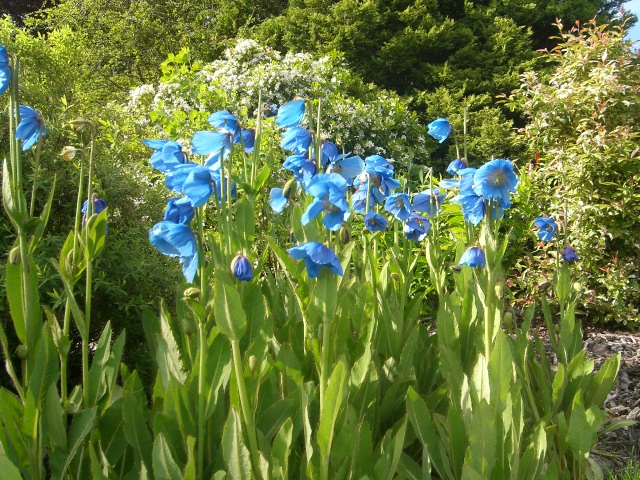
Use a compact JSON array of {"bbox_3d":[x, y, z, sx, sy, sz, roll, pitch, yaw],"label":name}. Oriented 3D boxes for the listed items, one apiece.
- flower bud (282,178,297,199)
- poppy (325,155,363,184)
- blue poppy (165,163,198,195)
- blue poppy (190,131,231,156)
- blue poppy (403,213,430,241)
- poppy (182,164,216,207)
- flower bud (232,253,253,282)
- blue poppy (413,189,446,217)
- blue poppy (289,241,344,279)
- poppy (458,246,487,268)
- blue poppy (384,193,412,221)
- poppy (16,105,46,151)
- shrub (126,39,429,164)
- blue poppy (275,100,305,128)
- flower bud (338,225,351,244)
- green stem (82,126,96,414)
[{"bbox_3d":[-0.068,-0.115,1.570,0.030,0.044,0.030,0,8,0],"label":"flower bud"},{"bbox_3d":[0.053,-0.147,1.470,0.083,0.068,0.060,2,6,17],"label":"poppy"},{"bbox_3d":[-0.266,-0.116,1.370,0.075,0.070,0.075,-2,6,-22],"label":"blue poppy"},{"bbox_3d":[-0.242,-0.213,1.550,0.080,0.060,0.075,-4,9,-29],"label":"blue poppy"},{"bbox_3d":[0.221,-0.031,1.600,0.062,0.062,0.050,-1,6,-9],"label":"blue poppy"},{"bbox_3d":[-0.272,-0.122,1.570,0.065,0.090,0.085,-4,7,-31],"label":"poppy"},{"bbox_3d":[-0.153,0.052,1.380,0.044,0.056,0.044,0,6,0],"label":"flower bud"},{"bbox_3d":[0.268,-0.092,1.720,0.082,0.070,0.065,-1,8,-6],"label":"blue poppy"},{"bbox_3d":[-0.009,0.038,1.360,0.100,0.072,0.085,2,6,21],"label":"blue poppy"},{"bbox_3d":[0.336,0.039,1.550,0.061,0.050,0.058,3,7,24],"label":"poppy"},{"bbox_3d":[0.196,-0.083,1.750,0.070,0.070,0.055,-1,8,-6],"label":"blue poppy"},{"bbox_3d":[-0.575,-0.223,1.400,0.052,0.088,0.080,2,6,23],"label":"poppy"},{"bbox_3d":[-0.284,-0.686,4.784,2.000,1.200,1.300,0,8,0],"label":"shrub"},{"bbox_3d":[-0.059,-0.261,1.450,0.060,0.062,0.062,-2,6,-21],"label":"blue poppy"},{"bbox_3d":[0.050,-0.011,1.420,0.025,0.040,0.025,0,6,0],"label":"flower bud"},{"bbox_3d":[-0.525,0.058,1.600,0.024,0.640,0.024,1,6,0],"label":"green stem"}]

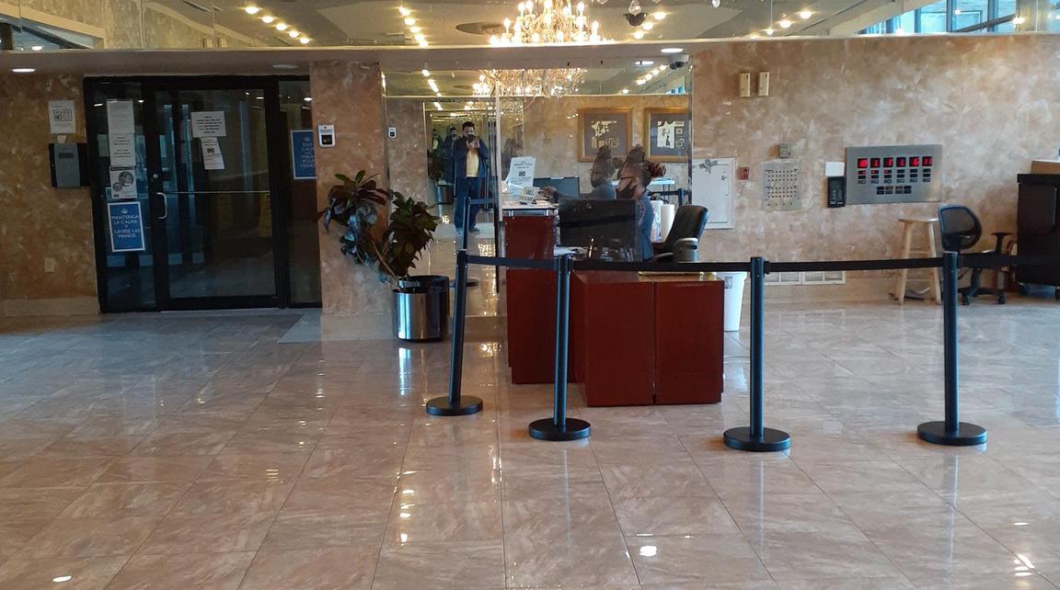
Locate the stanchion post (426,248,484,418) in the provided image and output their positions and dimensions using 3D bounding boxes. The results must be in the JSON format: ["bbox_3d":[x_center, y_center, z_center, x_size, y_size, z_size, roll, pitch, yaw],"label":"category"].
[{"bbox_3d":[-0.433,0.184,6.196,0.330,0.940,0.330,-2,8,-2],"label":"stanchion post"}]

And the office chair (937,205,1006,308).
[{"bbox_3d":[3.820,-0.374,9.508,0.560,0.860,0.560,-7,10,-34],"label":"office chair"}]

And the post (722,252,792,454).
[{"bbox_3d":[1.111,0.271,5.375,0.330,0.940,0.330,-2,8,-2],"label":"post"}]

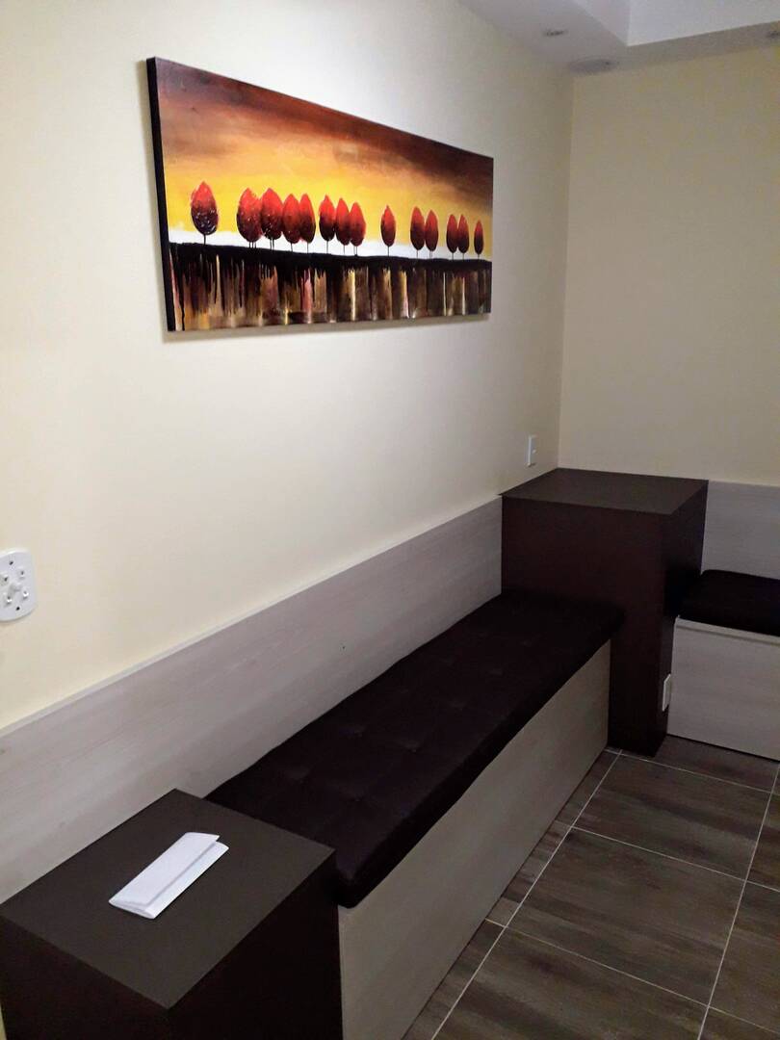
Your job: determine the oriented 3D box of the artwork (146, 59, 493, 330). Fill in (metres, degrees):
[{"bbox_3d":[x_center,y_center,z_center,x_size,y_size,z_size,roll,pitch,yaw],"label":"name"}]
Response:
[{"bbox_3d":[-0.049,-0.784,2.152,0.029,0.490,1.454,8,18,31],"label":"artwork"}]

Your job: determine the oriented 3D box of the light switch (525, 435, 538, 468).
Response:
[{"bbox_3d":[0.581,-0.289,3.307,0.013,0.121,0.076,8,18,31],"label":"light switch"}]

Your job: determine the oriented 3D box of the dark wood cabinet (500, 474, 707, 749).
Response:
[{"bbox_3d":[0.870,0.324,3.318,0.638,0.930,0.617,8,18,31],"label":"dark wood cabinet"}]

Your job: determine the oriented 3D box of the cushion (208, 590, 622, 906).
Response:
[{"bbox_3d":[0.195,0.512,2.392,0.446,0.078,1.693,8,18,31],"label":"cushion"}]

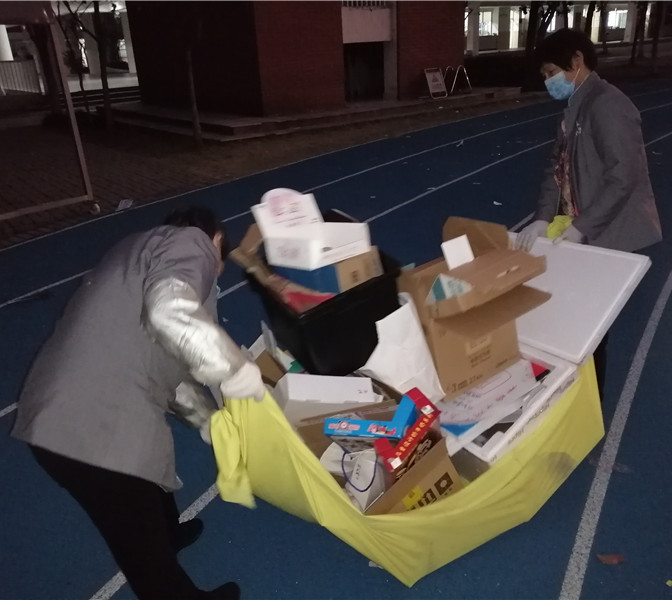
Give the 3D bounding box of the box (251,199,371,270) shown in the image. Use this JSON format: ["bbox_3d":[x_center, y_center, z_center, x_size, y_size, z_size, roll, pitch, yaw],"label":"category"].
[{"bbox_3d":[-0.073,-0.251,2.212,0.290,0.200,0.250,-21,21,-38],"label":"box"}]

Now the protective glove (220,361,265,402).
[{"bbox_3d":[-0.266,0.229,1.690,0.125,0.100,0.100,-16,27,-28],"label":"protective glove"}]

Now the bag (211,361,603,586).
[{"bbox_3d":[0.190,0.401,2.088,1.240,0.580,0.880,-16,26,-27],"label":"bag"}]

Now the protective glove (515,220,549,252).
[{"bbox_3d":[0.755,-0.245,2.320,0.115,0.115,0.095,-16,27,-28],"label":"protective glove"}]

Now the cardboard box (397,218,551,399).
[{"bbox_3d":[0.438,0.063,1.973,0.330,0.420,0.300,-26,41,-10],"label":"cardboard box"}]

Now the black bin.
[{"bbox_3d":[-0.036,0.008,2.285,0.420,0.290,0.370,-27,40,-23],"label":"black bin"}]

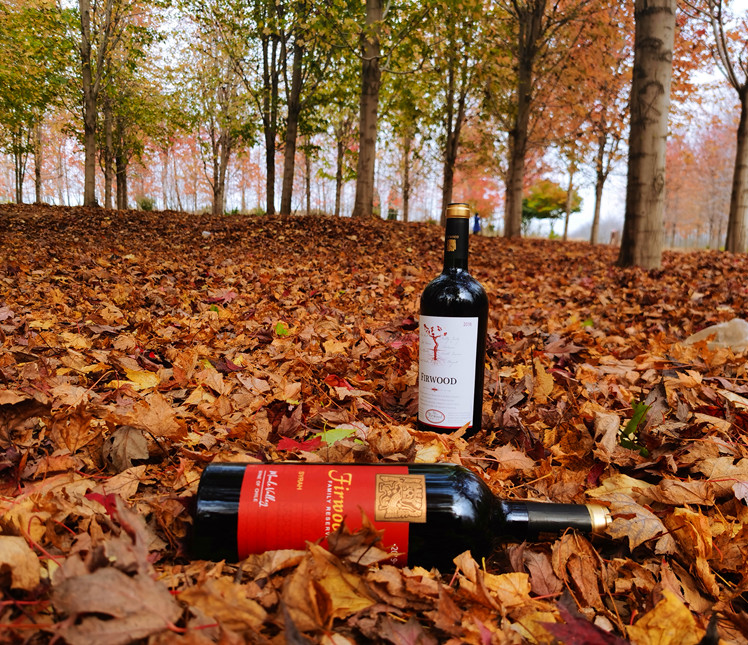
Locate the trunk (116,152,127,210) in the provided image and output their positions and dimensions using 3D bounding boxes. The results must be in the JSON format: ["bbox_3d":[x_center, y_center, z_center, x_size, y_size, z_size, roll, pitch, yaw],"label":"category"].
[{"bbox_3d":[-7.152,-3.994,19.000,0.280,1.700,0.250,1,6,0],"label":"trunk"}]

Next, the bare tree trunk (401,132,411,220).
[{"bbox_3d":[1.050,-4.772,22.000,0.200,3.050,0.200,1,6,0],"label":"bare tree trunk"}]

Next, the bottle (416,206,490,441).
[{"bbox_3d":[0.101,0.001,0.850,0.086,0.299,0.086,2,6,0],"label":"bottle"}]

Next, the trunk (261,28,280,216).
[{"bbox_3d":[-2.006,-3.876,13.000,0.360,3.700,0.280,1,6,0],"label":"trunk"}]

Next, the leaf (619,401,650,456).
[{"bbox_3d":[0.315,0.128,0.810,0.045,0.052,0.050,4,7,22],"label":"leaf"}]

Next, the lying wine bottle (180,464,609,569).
[{"bbox_3d":[0.024,0.149,0.503,0.301,0.080,0.080,1,-16,0],"label":"lying wine bottle"}]

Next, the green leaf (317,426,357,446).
[{"bbox_3d":[-0.046,0.137,0.800,0.056,0.018,0.050,1,6,0],"label":"green leaf"}]

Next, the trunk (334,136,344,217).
[{"bbox_3d":[-1.131,-4.772,22.000,0.210,2.650,0.210,1,6,0],"label":"trunk"}]

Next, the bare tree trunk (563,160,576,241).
[{"bbox_3d":[6.703,-4.183,23.000,0.190,2.750,0.190,3,6,0],"label":"bare tree trunk"}]

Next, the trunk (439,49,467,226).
[{"bbox_3d":[1.512,-3.566,13.000,0.420,3.500,0.320,1,6,0],"label":"trunk"}]

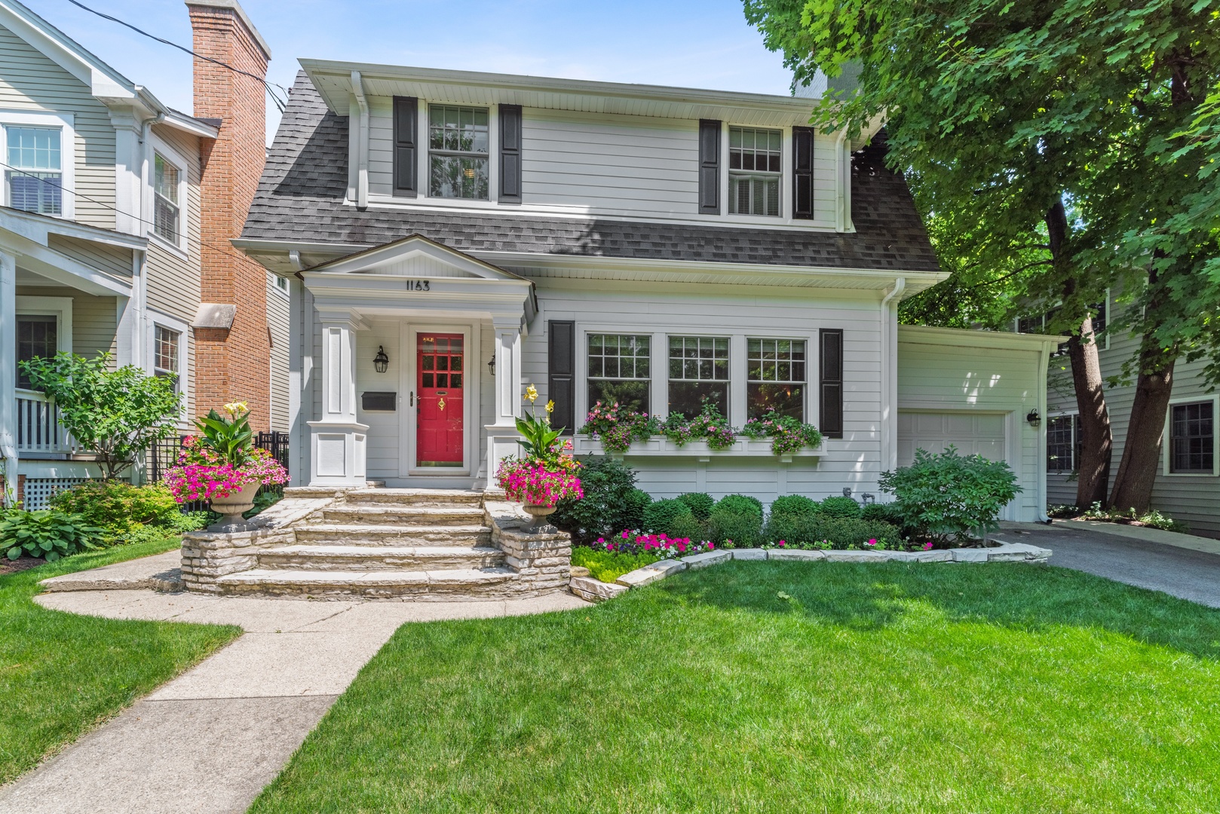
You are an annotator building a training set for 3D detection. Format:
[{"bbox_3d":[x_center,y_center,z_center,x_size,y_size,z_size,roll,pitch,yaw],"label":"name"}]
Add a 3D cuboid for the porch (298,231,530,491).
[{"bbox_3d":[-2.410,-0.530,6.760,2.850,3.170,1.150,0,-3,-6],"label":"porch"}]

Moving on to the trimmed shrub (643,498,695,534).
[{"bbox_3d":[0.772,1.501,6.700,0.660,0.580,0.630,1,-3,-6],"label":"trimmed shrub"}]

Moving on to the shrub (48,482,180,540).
[{"bbox_3d":[-6.720,1.429,6.900,1.500,0.820,1.150,1,-3,-6],"label":"shrub"}]

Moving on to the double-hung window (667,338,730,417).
[{"bbox_3d":[1.354,-0.401,7.780,0.960,1.380,0.100,1,-3,-6],"label":"double-hung window"}]

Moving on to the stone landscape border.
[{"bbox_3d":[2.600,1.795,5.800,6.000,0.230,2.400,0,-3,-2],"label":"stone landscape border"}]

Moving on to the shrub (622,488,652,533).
[{"bbox_3d":[0.315,1.432,6.850,0.520,0.660,0.520,1,-3,-6],"label":"shrub"}]

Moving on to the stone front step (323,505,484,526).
[{"bbox_3d":[-2.219,1.208,5.649,1.780,0.155,0.460,0,-3,-3],"label":"stone front step"}]

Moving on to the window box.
[{"bbox_3d":[1.340,0.604,7.520,3.760,0.380,0.280,0,-3,-6],"label":"window box"}]

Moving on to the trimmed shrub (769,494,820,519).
[{"bbox_3d":[2.641,1.554,7.300,0.690,0.630,0.660,0,-3,-6],"label":"trimmed shrub"}]

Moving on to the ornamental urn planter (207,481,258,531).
[{"bbox_3d":[-3.524,0.933,4.760,0.440,0.460,0.440,0,-3,-6],"label":"ornamental urn planter"}]

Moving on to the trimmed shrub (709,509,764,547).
[{"bbox_3d":[1.663,1.600,6.720,0.710,0.530,0.620,0,-3,-6],"label":"trimmed shrub"}]

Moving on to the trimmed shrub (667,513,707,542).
[{"bbox_3d":[1.020,1.597,6.680,0.540,0.430,0.500,0,-3,-6],"label":"trimmed shrub"}]

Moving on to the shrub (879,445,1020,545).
[{"bbox_3d":[4.612,1.210,6.900,1.700,1.300,1.450,1,-3,-6],"label":"shrub"}]

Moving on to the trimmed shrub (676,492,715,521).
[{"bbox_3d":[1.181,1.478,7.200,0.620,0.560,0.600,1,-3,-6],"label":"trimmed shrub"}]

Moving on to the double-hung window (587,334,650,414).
[{"bbox_3d":[0.127,-0.422,7.376,0.900,1.320,0.110,0,-1,-6],"label":"double-hung window"}]

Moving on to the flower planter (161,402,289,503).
[{"bbox_3d":[-3.597,0.432,4.750,0.950,0.940,0.880,0,-3,-6],"label":"flower planter"}]

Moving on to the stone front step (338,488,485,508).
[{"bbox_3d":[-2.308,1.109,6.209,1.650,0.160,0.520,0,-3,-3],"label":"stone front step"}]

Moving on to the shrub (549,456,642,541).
[{"bbox_3d":[-0.146,1.188,6.500,1.180,1.120,1.080,0,-3,-6],"label":"shrub"}]

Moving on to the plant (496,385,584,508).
[{"bbox_3d":[-0.710,0.401,5.150,0.860,1.200,0.840,1,-3,-6],"label":"plant"}]

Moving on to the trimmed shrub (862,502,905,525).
[{"bbox_3d":[3.799,1.562,7.150,0.580,0.500,0.580,1,-3,-6],"label":"trimmed shrub"}]

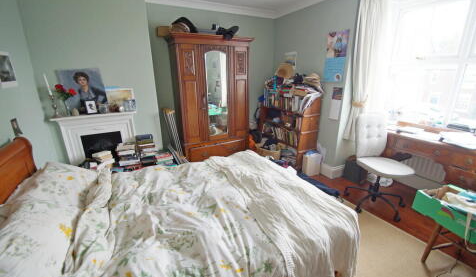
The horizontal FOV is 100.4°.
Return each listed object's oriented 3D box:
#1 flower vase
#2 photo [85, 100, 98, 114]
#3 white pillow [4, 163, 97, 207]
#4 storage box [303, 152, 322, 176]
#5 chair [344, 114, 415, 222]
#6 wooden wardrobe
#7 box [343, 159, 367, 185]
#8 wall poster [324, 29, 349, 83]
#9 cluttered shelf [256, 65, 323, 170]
[{"bbox_3d":[-1.972,-0.345,2.269,0.075,0.170,0.075,-9,18,-25],"label":"flower vase"},{"bbox_3d":[-1.739,-0.369,2.359,0.118,0.165,0.030,-9,18,-25],"label":"photo"},{"bbox_3d":[-1.430,0.353,1.617,0.460,0.160,0.670,4,12,-28],"label":"white pillow"},{"bbox_3d":[1.110,0.381,3.022,0.200,0.350,0.190,-9,18,-25],"label":"storage box"},{"bbox_3d":[1.566,0.288,2.149,0.600,0.980,0.600,-2,16,-3],"label":"chair"},{"bbox_3d":[-0.381,-0.477,3.161,1.200,1.980,0.540,-9,18,-25],"label":"wooden wardrobe"},{"bbox_3d":[1.712,0.465,2.829,0.210,0.270,0.250,-9,18,-25],"label":"box"},{"bbox_3d":[1.282,-1.073,2.619,0.012,0.645,0.320,-9,18,-25],"label":"wall poster"},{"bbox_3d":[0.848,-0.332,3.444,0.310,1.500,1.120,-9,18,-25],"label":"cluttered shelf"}]

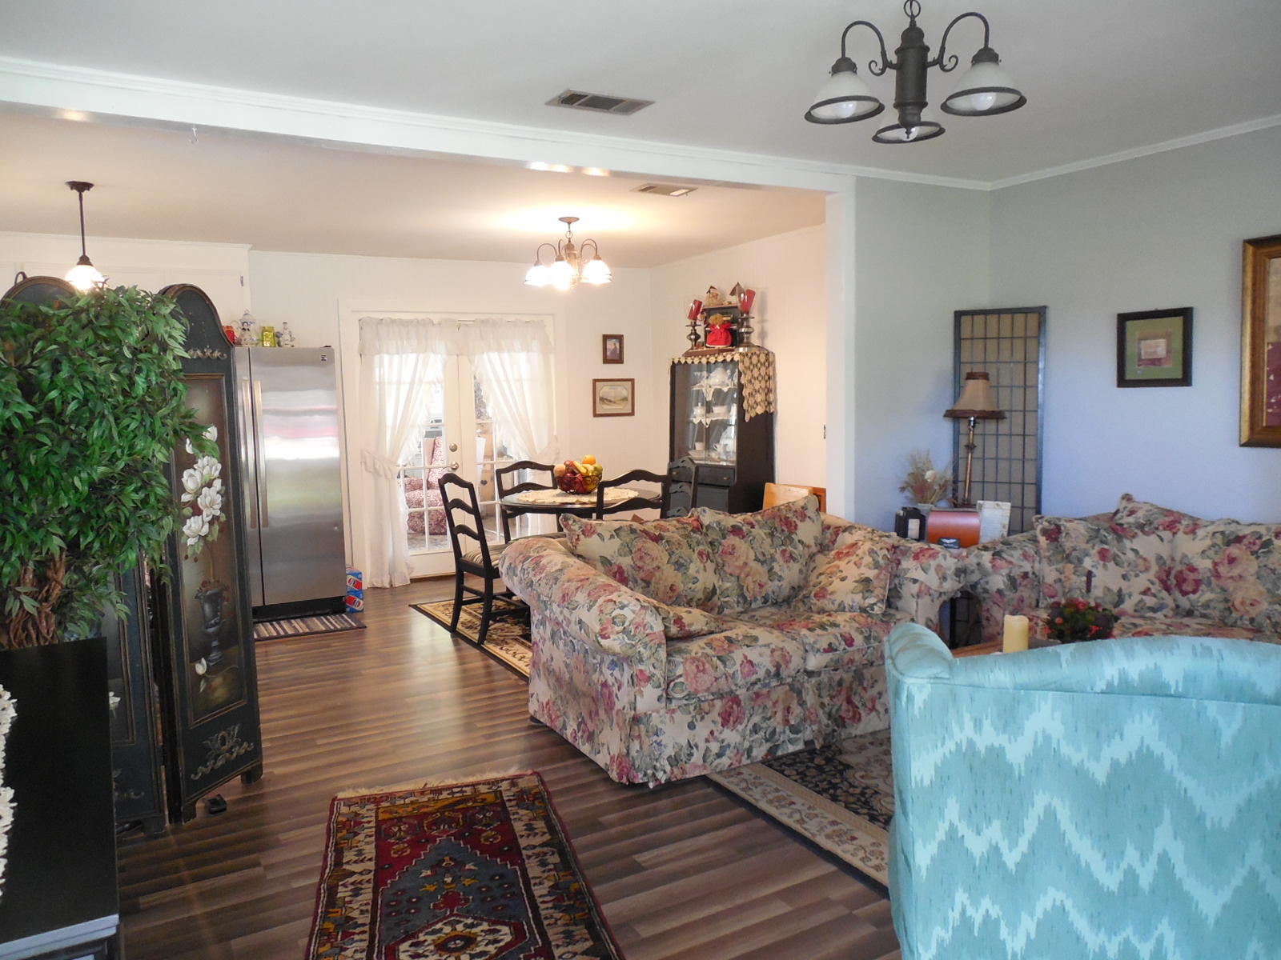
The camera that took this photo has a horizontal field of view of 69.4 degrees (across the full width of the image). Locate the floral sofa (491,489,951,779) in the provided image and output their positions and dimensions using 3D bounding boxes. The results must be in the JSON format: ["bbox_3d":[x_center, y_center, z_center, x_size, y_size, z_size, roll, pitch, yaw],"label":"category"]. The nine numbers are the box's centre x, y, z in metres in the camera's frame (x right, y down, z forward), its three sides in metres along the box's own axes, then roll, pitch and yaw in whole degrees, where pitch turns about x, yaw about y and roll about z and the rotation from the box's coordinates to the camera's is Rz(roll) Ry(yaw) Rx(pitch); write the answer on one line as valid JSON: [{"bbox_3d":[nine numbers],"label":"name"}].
[{"bbox_3d":[0.403,0.568,3.968,1.750,0.860,0.930,-4,6,-26],"label":"floral sofa"}]

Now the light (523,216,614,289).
[{"bbox_3d":[-0.446,-1.423,5.768,0.560,0.410,0.560,-2,5,0],"label":"light"}]

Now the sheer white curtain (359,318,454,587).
[{"bbox_3d":[-1.713,-0.220,6.985,0.709,1.966,0.100,-4,6,-29],"label":"sheer white curtain"}]

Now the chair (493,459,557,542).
[{"bbox_3d":[-0.650,0.358,6.073,0.460,0.960,0.520,-4,6,-29],"label":"chair"}]

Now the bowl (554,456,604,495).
[{"bbox_3d":[-0.414,-0.026,5.924,0.300,0.240,0.300,-2,5,0],"label":"bowl"}]

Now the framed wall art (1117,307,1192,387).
[{"bbox_3d":[2.198,-0.561,3.955,0.025,0.322,0.330,-5,7,-29],"label":"framed wall art"}]

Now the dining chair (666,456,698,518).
[{"bbox_3d":[0.101,0.373,5.900,0.460,0.980,0.450,-4,6,-23],"label":"dining chair"}]

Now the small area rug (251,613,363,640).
[{"bbox_3d":[-2.169,0.919,5.784,0.800,0.012,0.490,-4,7,-26],"label":"small area rug"}]

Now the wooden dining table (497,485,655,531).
[{"bbox_3d":[-0.356,0.479,5.787,1.020,0.755,1.020,-4,6,-29],"label":"wooden dining table"}]

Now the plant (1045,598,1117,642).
[{"bbox_3d":[1.468,0.494,3.080,0.230,0.200,0.230,-4,6,-29],"label":"plant"}]

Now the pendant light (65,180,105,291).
[{"bbox_3d":[-2.571,-1.117,4.263,0.190,0.490,0.190,-5,7,-29],"label":"pendant light"}]

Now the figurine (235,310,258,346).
[{"bbox_3d":[-2.493,-0.950,5.844,0.135,0.250,0.130,-2,6,-7],"label":"figurine"}]

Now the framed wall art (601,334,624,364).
[{"bbox_3d":[-0.227,-1.105,7.833,0.194,0.245,0.020,-4,6,-29],"label":"framed wall art"}]

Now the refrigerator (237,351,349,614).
[{"bbox_3d":[-2.500,0.025,6.045,0.900,1.727,0.790,-4,6,-29],"label":"refrigerator"}]

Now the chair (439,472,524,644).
[{"bbox_3d":[-0.891,0.435,5.501,0.470,0.980,0.450,-6,7,-36],"label":"chair"}]

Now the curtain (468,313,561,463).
[{"bbox_3d":[-0.986,-0.276,7.311,0.750,1.980,0.120,-5,7,-29],"label":"curtain"}]

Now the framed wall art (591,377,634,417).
[{"bbox_3d":[-0.214,-0.689,7.758,0.395,0.315,0.025,-5,7,-29],"label":"framed wall art"}]

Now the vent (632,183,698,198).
[{"bbox_3d":[0.128,-1.570,5.033,0.340,0.020,0.210,-4,6,-29],"label":"vent"}]

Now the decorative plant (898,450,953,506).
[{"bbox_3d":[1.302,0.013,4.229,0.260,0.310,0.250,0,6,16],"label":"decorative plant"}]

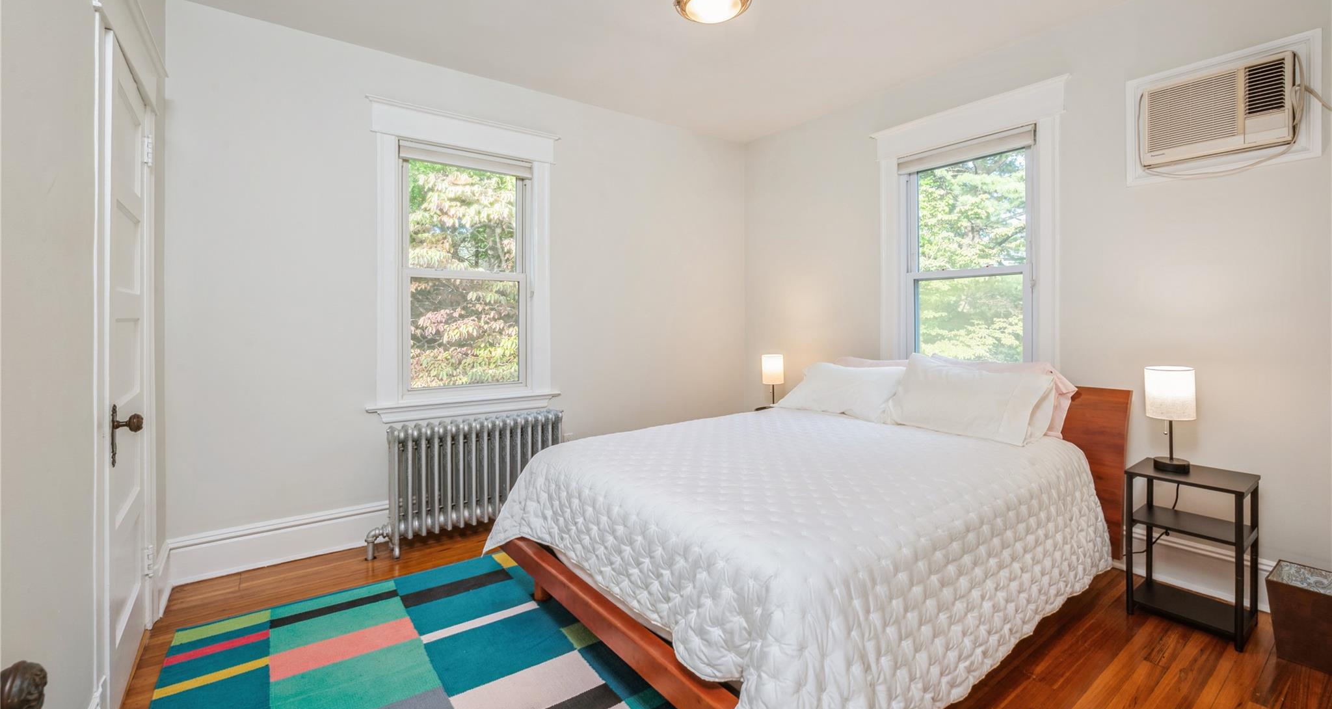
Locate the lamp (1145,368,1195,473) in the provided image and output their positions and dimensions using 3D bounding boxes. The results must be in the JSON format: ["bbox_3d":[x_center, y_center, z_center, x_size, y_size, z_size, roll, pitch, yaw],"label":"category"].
[{"bbox_3d":[2.105,0.267,2.168,0.150,0.415,0.150,-1,2,-38],"label":"lamp"}]

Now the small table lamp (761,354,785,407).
[{"bbox_3d":[0.776,0.213,3.750,0.150,0.415,0.150,0,1,0],"label":"small table lamp"}]

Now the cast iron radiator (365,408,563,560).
[{"bbox_3d":[-1.086,0.674,2.887,0.990,0.645,0.200,-1,2,-35],"label":"cast iron radiator"}]

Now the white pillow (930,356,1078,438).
[{"bbox_3d":[1.703,0.217,2.714,0.170,0.420,0.700,24,-13,-36],"label":"white pillow"}]

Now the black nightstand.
[{"bbox_3d":[2.100,0.766,2.068,0.340,0.570,0.325,-1,2,-38],"label":"black nightstand"}]

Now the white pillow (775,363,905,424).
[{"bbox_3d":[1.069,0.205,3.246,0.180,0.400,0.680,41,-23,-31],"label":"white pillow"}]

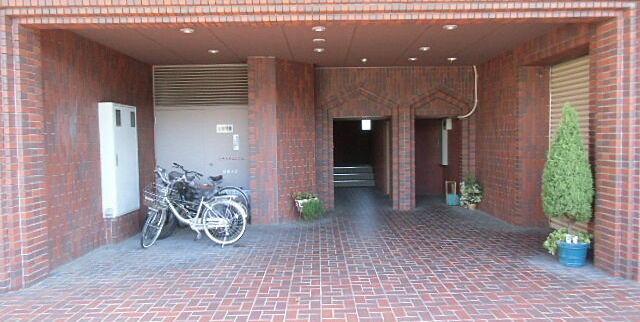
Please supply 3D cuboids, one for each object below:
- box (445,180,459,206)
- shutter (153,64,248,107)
[{"bbox_3d":[2.730,0.664,9.211,0.270,0.540,0.240,-1,3,0],"label":"box"},{"bbox_3d":[-2.180,-1.384,8.094,1.742,0.773,0.100,-1,3,0],"label":"shutter"}]

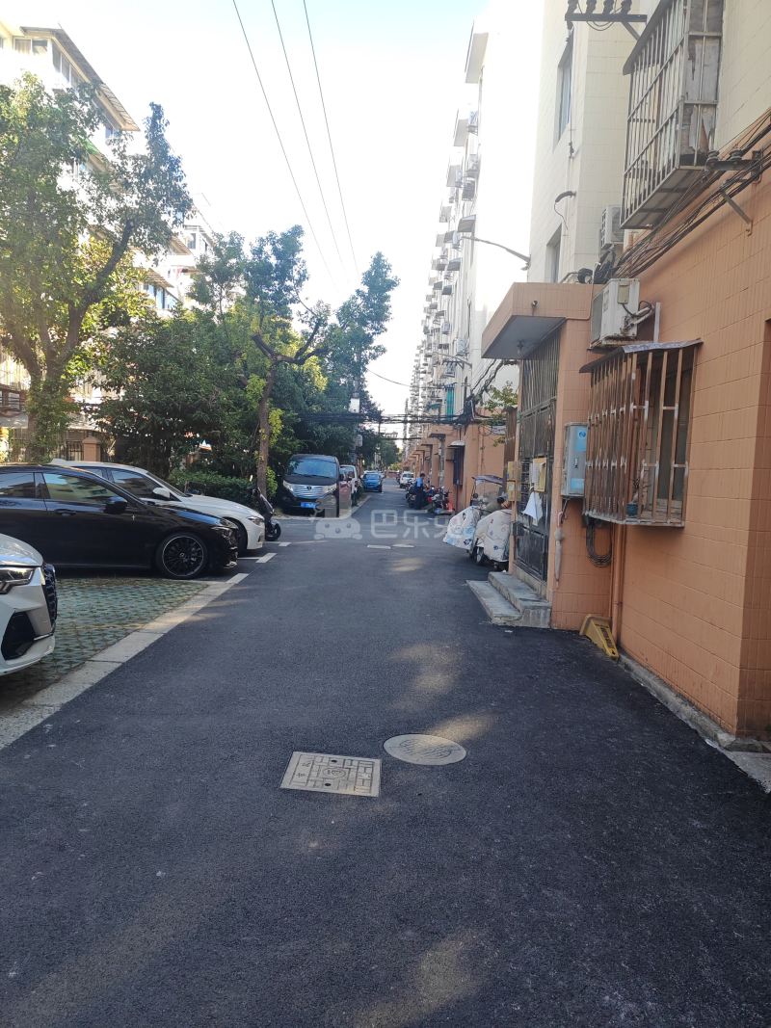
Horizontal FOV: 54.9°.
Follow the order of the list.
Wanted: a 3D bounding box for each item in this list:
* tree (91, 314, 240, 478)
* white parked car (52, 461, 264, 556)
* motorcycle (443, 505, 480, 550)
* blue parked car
[{"bbox_3d":[-6.893,-3.225,23.243,4.600,6.200,4.500,3,3,1],"label":"tree"},{"bbox_3d":[-4.423,-0.097,12.659,4.750,1.460,1.830,2,4,-16],"label":"white parked car"},{"bbox_3d":[1.686,0.341,13.880,0.820,1.040,1.650,4,4,20],"label":"motorcycle"},{"bbox_3d":[-1.034,-2.504,59.000,1.700,1.520,4.000,3,3,1],"label":"blue parked car"}]

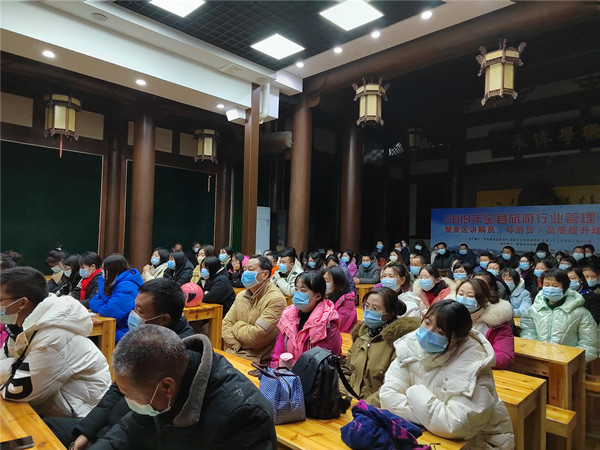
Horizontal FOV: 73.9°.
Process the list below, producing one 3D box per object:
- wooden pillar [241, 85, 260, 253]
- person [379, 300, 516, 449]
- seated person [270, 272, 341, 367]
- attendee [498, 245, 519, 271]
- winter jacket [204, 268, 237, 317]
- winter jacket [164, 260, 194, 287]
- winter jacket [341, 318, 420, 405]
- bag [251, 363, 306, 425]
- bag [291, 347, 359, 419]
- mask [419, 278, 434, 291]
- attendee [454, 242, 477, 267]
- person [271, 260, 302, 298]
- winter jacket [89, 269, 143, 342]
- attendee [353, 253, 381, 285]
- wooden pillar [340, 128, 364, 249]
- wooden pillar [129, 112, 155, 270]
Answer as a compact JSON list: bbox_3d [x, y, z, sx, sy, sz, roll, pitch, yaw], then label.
[{"bbox_3d":[-0.850,-0.335,6.800,0.160,4.100,0.180,0,-2,44],"label":"wooden pillar"},{"bbox_3d":[0.533,0.890,1.496,0.550,1.160,0.660,0,-2,38],"label":"person"},{"bbox_3d":[-0.051,0.866,2.207,0.480,1.200,0.640,0,-2,38],"label":"seated person"},{"bbox_3d":[3.377,1.044,6.481,0.520,1.280,0.660,0,-2,37],"label":"attendee"},{"bbox_3d":[-0.962,0.850,4.765,0.460,0.610,0.430,0,-2,44],"label":"winter jacket"},{"bbox_3d":[-1.635,0.813,5.454,0.460,0.600,0.420,0,-2,44],"label":"winter jacket"},{"bbox_3d":[0.429,0.786,2.099,0.460,0.600,0.400,0,-2,44],"label":"winter jacket"},{"bbox_3d":[-0.085,0.733,1.790,0.150,0.200,0.220,2,-2,-25],"label":"bag"},{"bbox_3d":[0.085,0.707,1.870,0.200,0.265,0.240,2,-2,-22],"label":"bag"},{"bbox_3d":[1.092,0.519,3.448,0.130,0.105,0.075,0,-2,43],"label":"mask"},{"bbox_3d":[3.213,1.072,7.879,0.520,1.300,0.660,0,-2,35],"label":"attendee"},{"bbox_3d":[-0.167,0.999,5.322,0.540,1.370,0.750,0,-2,44],"label":"person"},{"bbox_3d":[-1.560,0.701,3.335,0.430,0.650,0.450,3,-2,-40],"label":"winter jacket"},{"bbox_3d":[1.157,1.126,6.834,0.540,1.290,0.750,0,-2,38],"label":"attendee"},{"bbox_3d":[1.088,-0.228,8.415,0.420,3.850,0.420,1,-2,0],"label":"wooden pillar"},{"bbox_3d":[-2.599,-0.188,6.610,0.380,3.460,0.380,0,-2,44],"label":"wooden pillar"}]

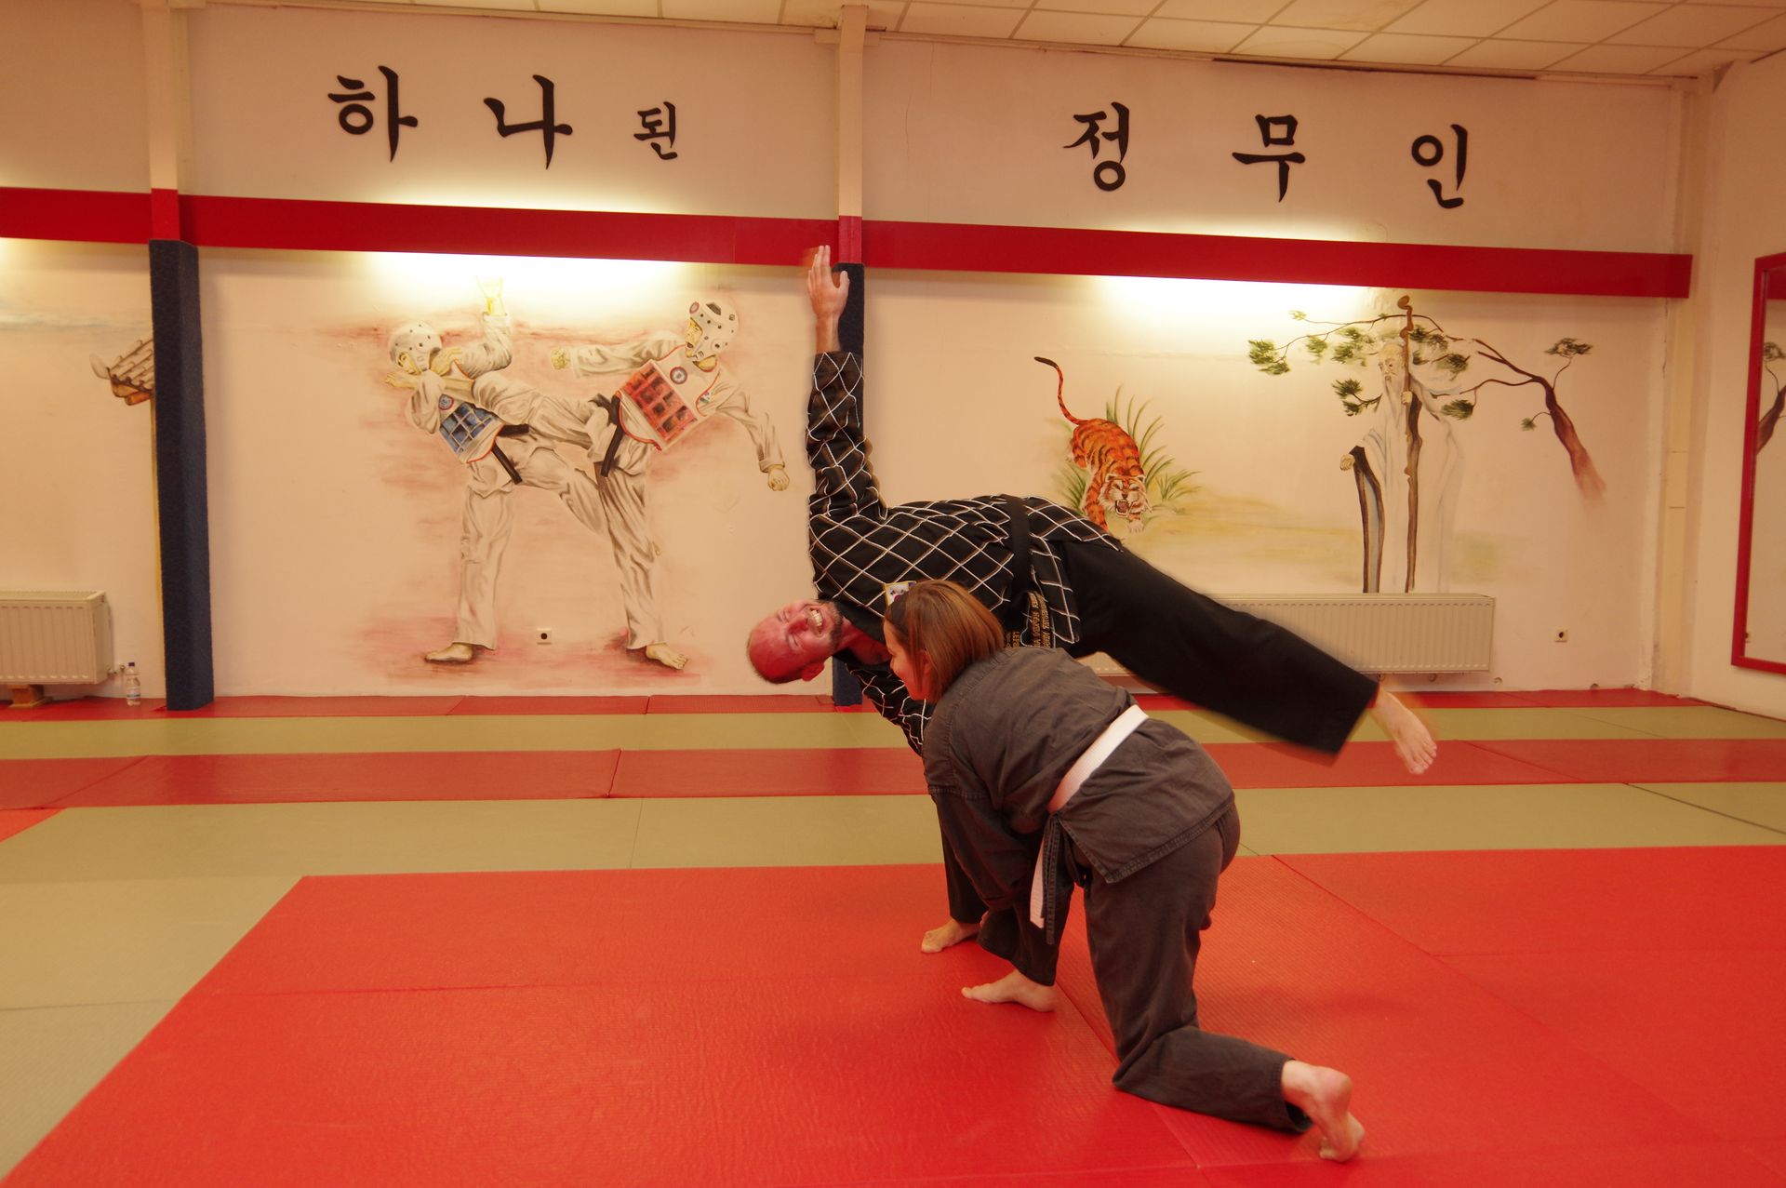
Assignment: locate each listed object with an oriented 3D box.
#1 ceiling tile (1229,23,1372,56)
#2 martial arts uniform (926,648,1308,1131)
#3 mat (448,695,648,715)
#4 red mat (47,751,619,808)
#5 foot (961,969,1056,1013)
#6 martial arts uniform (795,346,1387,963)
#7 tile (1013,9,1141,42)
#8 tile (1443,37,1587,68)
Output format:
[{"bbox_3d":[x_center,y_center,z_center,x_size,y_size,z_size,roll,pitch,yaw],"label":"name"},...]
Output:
[{"bbox_3d":[2.304,-3.117,7.543,0.635,0.020,0.460,0,4,-8],"label":"ceiling tile"},{"bbox_3d":[0.499,0.535,2.809,0.870,0.850,0.550,3,5,29],"label":"martial arts uniform"},{"bbox_3d":[-1.865,0.626,7.331,1.026,0.035,0.682,0,4,-8],"label":"mat"},{"bbox_3d":[-2.146,0.755,5.444,2.000,0.035,1.000,0,4,-8],"label":"red mat"},{"bbox_3d":[0.279,0.892,3.100,0.230,0.090,0.090,3,5,27],"label":"foot"},{"bbox_3d":[0.542,0.111,3.499,1.500,1.460,0.600,1,4,1],"label":"martial arts uniform"},{"bbox_3d":[1.015,-3.122,7.371,0.635,0.020,0.460,0,4,-8],"label":"tile"},{"bbox_3d":[3.592,-3.112,7.715,0.635,0.020,0.460,0,4,-8],"label":"tile"}]

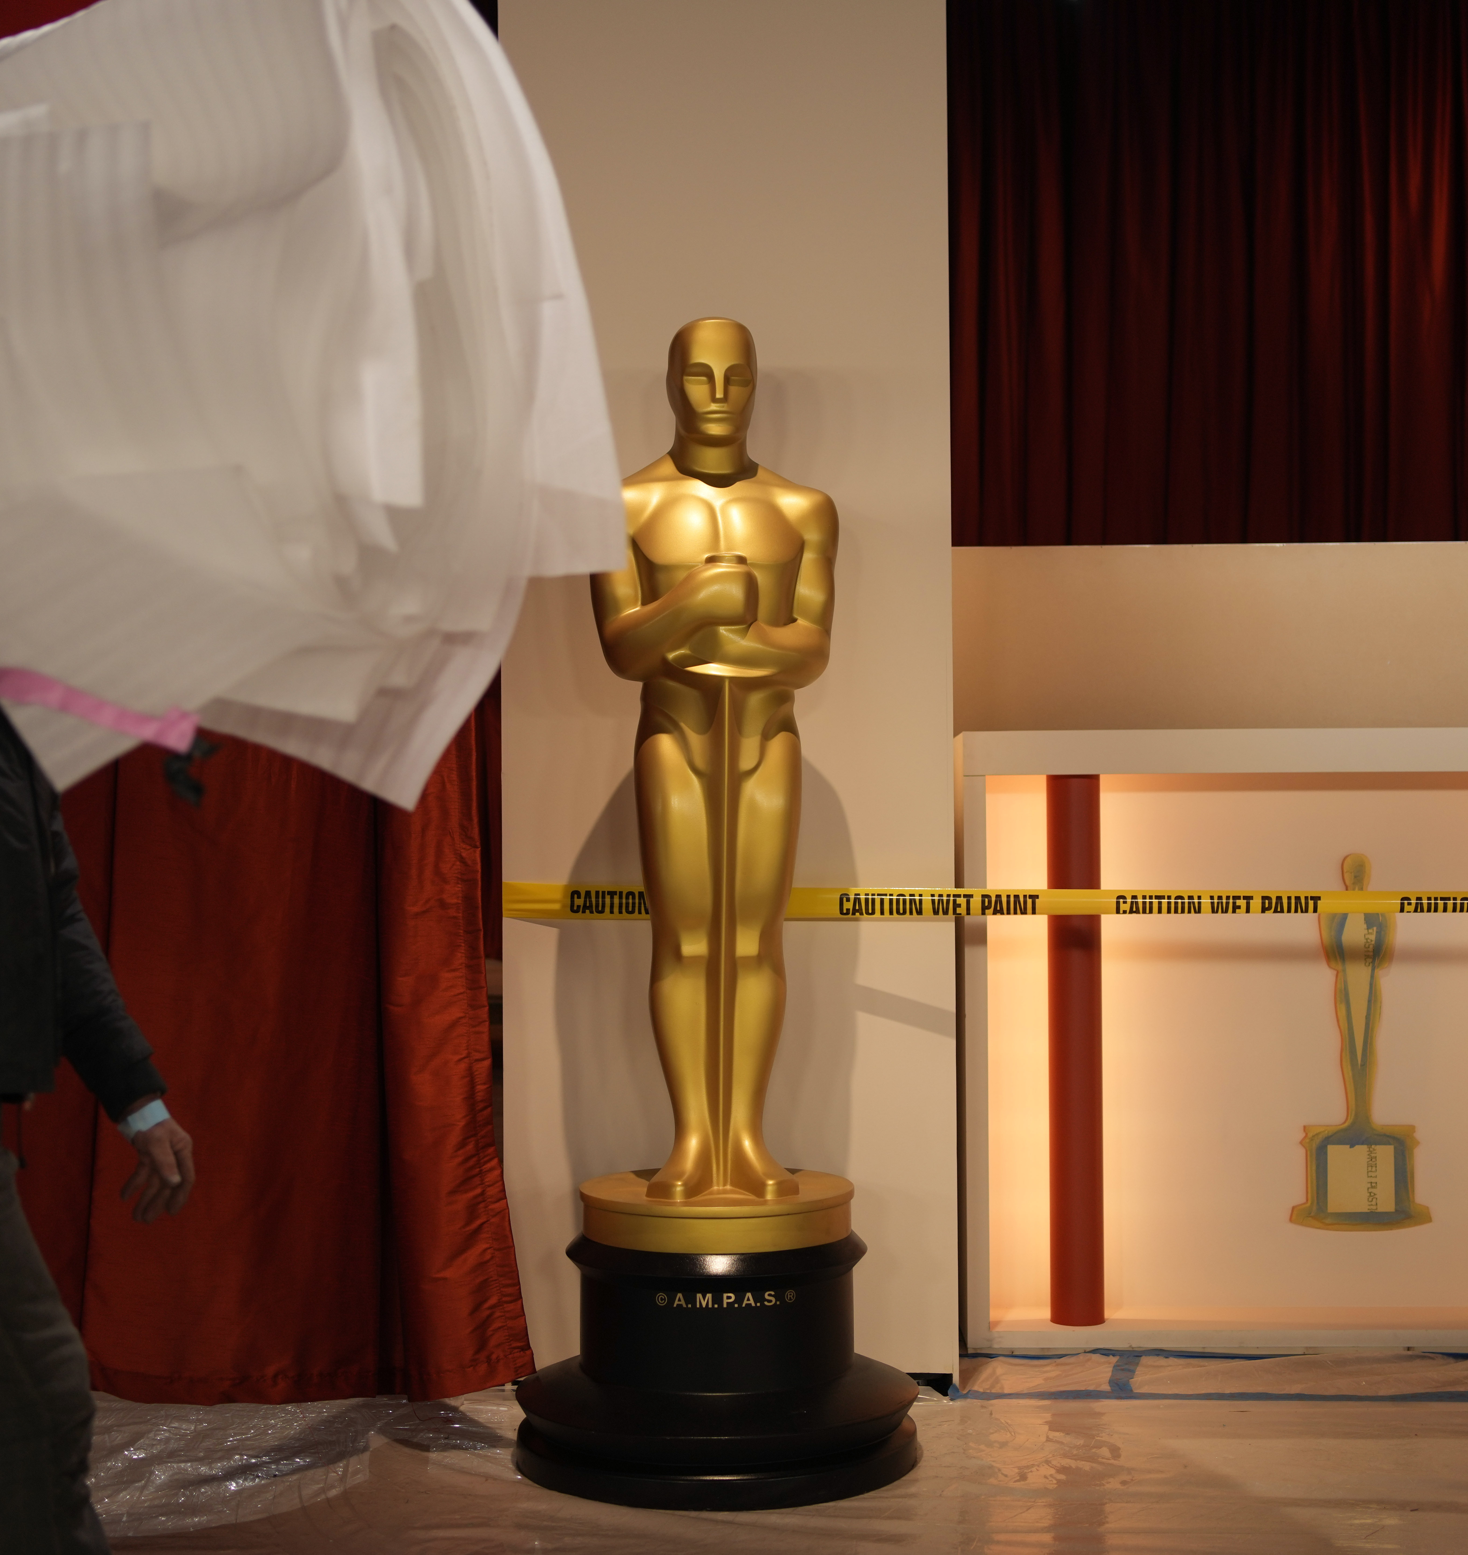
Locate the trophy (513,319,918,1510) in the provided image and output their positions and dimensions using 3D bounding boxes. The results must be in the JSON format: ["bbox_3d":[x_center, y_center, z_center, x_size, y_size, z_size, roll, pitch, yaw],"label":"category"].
[{"bbox_3d":[-0.040,0.223,4.725,0.835,2.348,0.835,0,-2,-5],"label":"trophy"}]

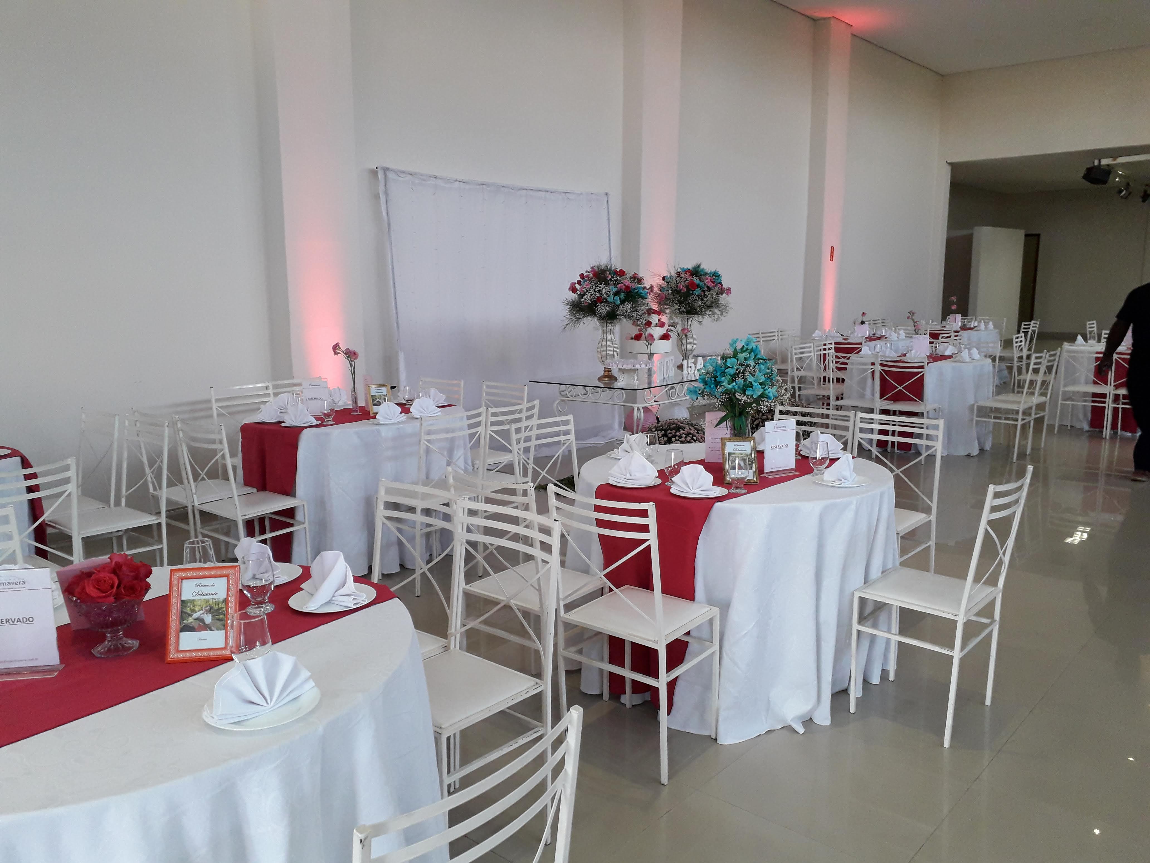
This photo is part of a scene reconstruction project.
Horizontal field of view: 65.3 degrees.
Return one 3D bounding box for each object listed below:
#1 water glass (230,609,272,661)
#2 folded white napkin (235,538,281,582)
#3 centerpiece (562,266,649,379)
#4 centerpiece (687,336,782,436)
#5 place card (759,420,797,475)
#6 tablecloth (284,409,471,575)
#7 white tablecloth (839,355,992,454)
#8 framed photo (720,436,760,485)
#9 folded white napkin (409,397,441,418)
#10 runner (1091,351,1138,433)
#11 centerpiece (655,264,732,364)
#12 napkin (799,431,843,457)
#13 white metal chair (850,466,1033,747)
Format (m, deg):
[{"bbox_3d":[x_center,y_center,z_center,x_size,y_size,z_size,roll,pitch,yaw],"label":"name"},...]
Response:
[{"bbox_3d":[-0.600,0.403,1.664,0.076,0.127,0.076,0,10,0],"label":"water glass"},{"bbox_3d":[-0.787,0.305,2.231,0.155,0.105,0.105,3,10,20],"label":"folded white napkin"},{"bbox_3d":[0.250,-0.828,6.779,0.640,0.875,0.600,0,10,0],"label":"centerpiece"},{"bbox_3d":[0.674,-0.129,3.752,0.380,0.530,0.360,0,10,0],"label":"centerpiece"},{"bbox_3d":[0.807,0.063,3.558,0.155,0.206,0.055,-5,11,-27],"label":"place card"},{"bbox_3d":[-1.189,0.275,4.979,1.140,0.765,1.250,0,10,0],"label":"tablecloth"},{"bbox_3d":[3.238,-0.291,8.471,1.356,0.797,1.356,7,12,37],"label":"white tablecloth"},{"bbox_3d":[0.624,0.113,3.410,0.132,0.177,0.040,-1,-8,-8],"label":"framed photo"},{"bbox_3d":[-0.819,-0.143,4.840,0.165,0.098,0.105,-8,13,-39],"label":"folded white napkin"},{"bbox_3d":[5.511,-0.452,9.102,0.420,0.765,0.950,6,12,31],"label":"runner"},{"bbox_3d":[0.941,-0.915,7.185,0.610,0.840,0.580,2,10,10],"label":"centerpiece"},{"bbox_3d":[1.050,0.044,3.798,0.177,0.098,0.121,9,13,44],"label":"napkin"},{"bbox_3d":[1.271,0.563,3.130,0.451,0.904,0.400,9,13,41],"label":"white metal chair"}]

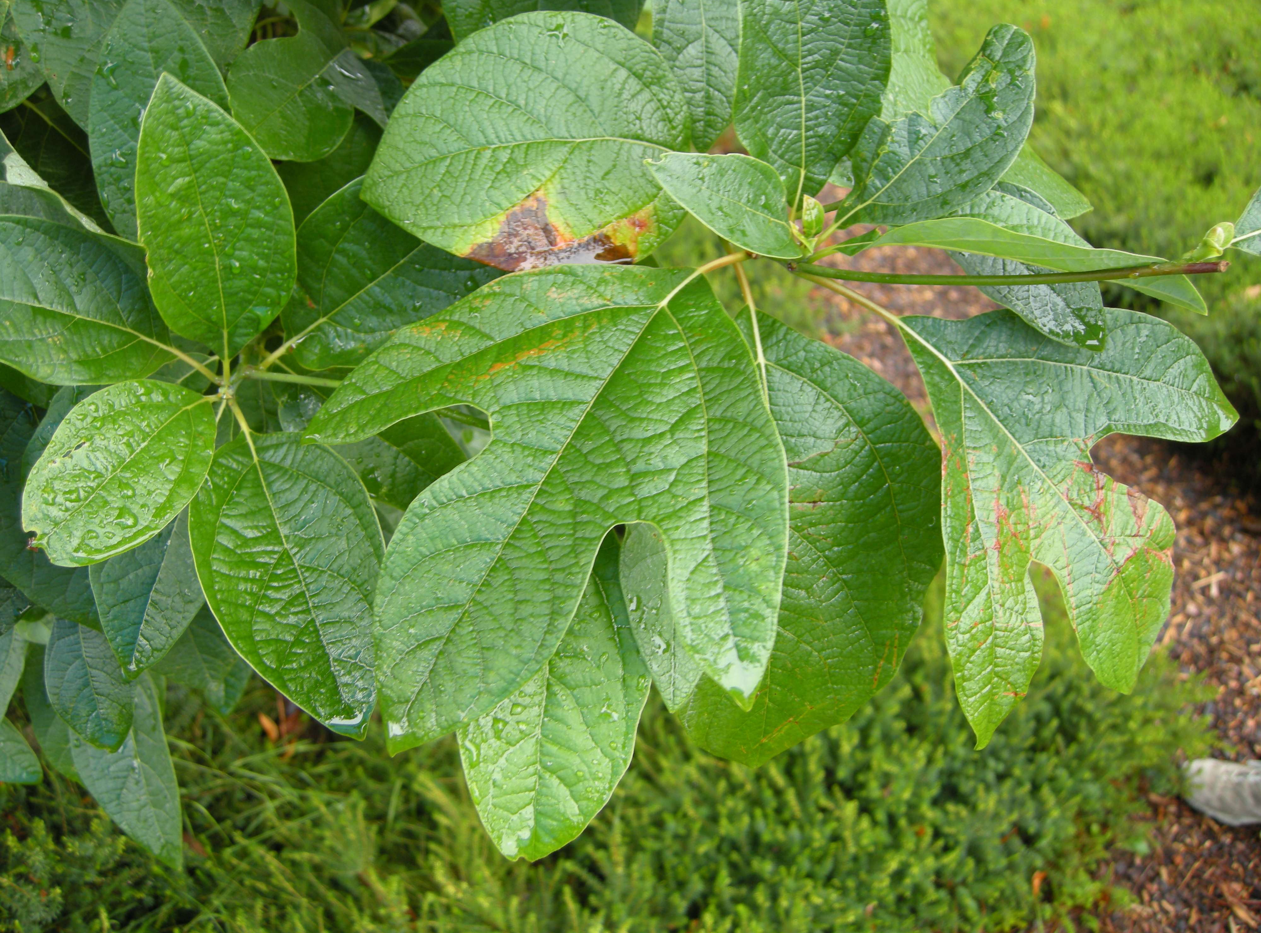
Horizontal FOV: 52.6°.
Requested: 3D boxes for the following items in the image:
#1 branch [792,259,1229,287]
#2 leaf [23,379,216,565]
[{"bbox_3d":[0.118,-0.060,0.398,0.135,0.007,0.006,0,35,2],"label":"branch"},{"bbox_3d":[-0.175,0.000,0.440,0.074,0.018,0.059,-42,70,-15],"label":"leaf"}]

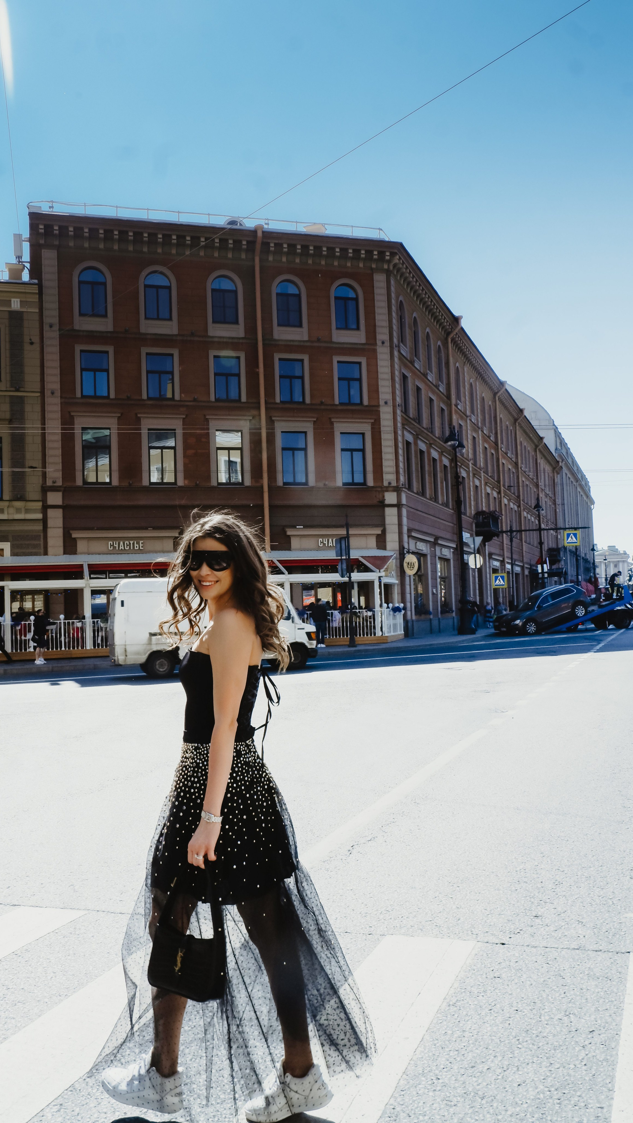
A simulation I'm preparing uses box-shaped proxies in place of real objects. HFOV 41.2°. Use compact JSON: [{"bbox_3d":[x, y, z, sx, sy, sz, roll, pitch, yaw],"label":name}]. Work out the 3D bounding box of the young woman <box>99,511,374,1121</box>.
[{"bbox_3d":[-0.240,0.748,2.494,0.760,1.700,0.520,-3,-4,10],"label":"young woman"}]

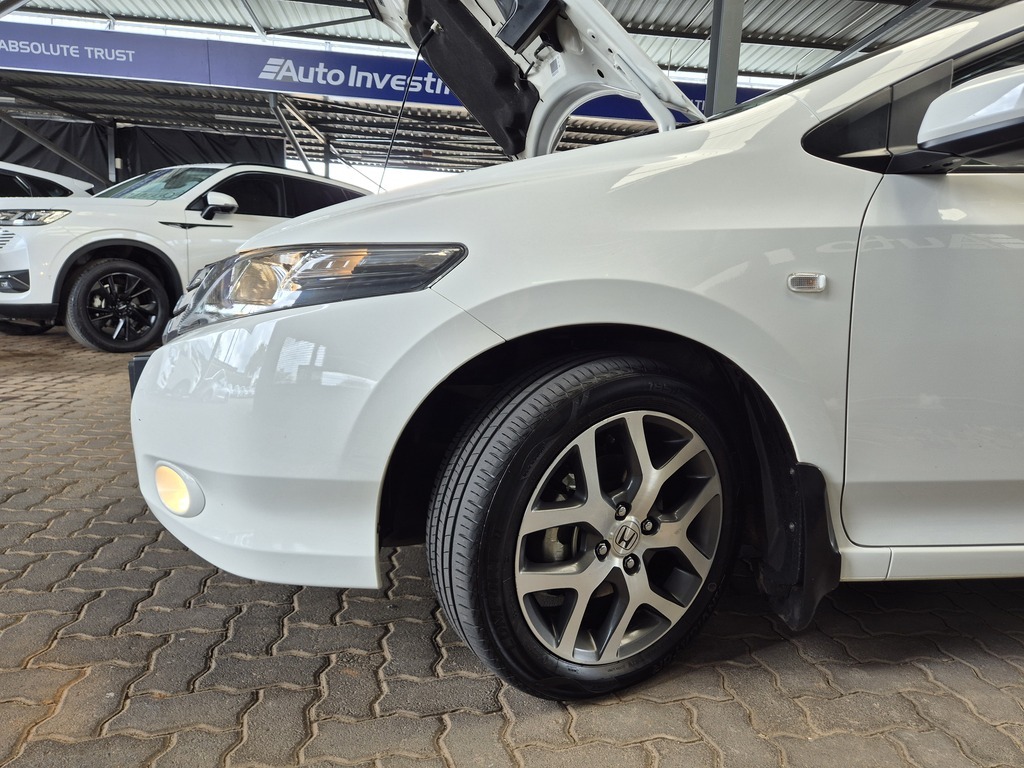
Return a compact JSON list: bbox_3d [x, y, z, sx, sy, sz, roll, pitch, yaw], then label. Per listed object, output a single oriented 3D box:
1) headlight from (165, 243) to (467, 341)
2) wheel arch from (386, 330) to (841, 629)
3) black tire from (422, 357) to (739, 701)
[{"bbox_3d":[-0.349,-0.158,1.202,0.530,0.190,0.360,1,9,-7],"label":"headlight"},{"bbox_3d":[0.159,0.147,1.182,0.775,0.505,0.200,1,9,-7],"label":"wheel arch"},{"bbox_3d":[0.150,0.247,1.217,0.602,0.602,0.200,-3,10,-30],"label":"black tire"}]

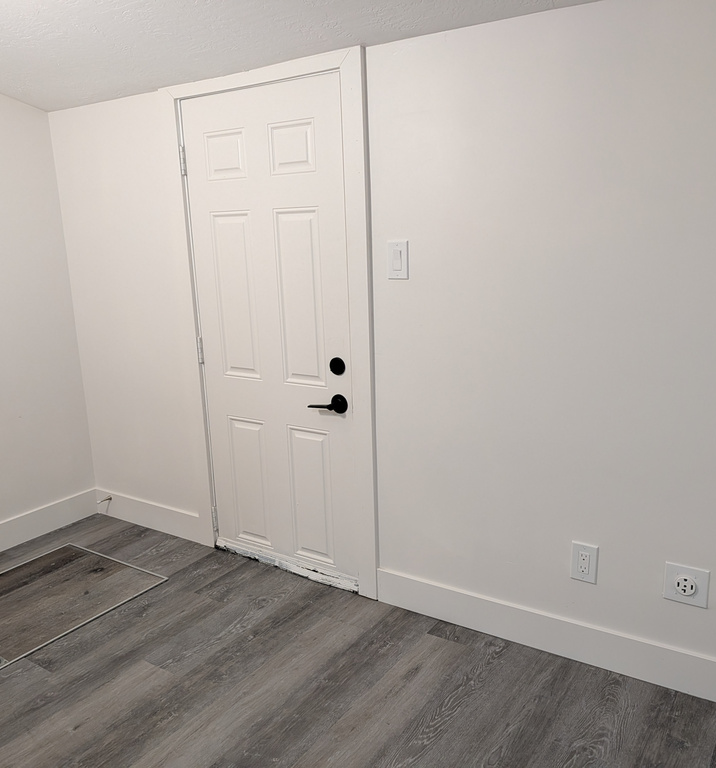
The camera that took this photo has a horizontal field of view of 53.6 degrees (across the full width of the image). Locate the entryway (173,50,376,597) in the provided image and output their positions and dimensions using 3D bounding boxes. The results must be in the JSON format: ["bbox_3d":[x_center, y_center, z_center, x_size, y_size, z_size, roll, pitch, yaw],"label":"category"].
[{"bbox_3d":[-0.324,-0.168,2.716,0.746,1.825,0.045,6,15,33],"label":"entryway"}]

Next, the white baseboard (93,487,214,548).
[{"bbox_3d":[-0.964,0.613,3.306,0.771,0.132,0.015,6,15,33],"label":"white baseboard"}]

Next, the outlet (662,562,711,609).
[{"bbox_3d":[0.935,0.573,2.015,0.116,0.114,0.014,6,15,33],"label":"outlet"}]

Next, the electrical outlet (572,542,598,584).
[{"bbox_3d":[0.695,0.549,2.174,0.079,0.122,0.010,6,15,33],"label":"electrical outlet"}]

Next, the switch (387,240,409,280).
[{"bbox_3d":[0.133,-0.405,2.322,0.077,0.125,0.011,6,15,33],"label":"switch"}]

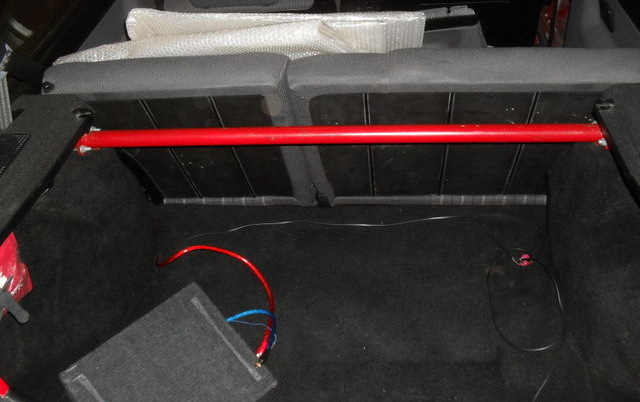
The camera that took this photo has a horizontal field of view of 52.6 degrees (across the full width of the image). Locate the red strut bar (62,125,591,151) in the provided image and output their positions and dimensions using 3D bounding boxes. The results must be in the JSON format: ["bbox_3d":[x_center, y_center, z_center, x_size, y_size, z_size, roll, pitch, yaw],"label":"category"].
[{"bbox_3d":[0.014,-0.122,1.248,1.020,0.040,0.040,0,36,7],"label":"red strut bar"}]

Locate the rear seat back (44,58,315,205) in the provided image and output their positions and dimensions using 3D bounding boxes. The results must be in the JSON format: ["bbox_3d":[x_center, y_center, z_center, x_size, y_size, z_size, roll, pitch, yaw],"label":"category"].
[{"bbox_3d":[-0.272,-0.164,1.499,0.510,0.525,0.130,0,63,7],"label":"rear seat back"}]

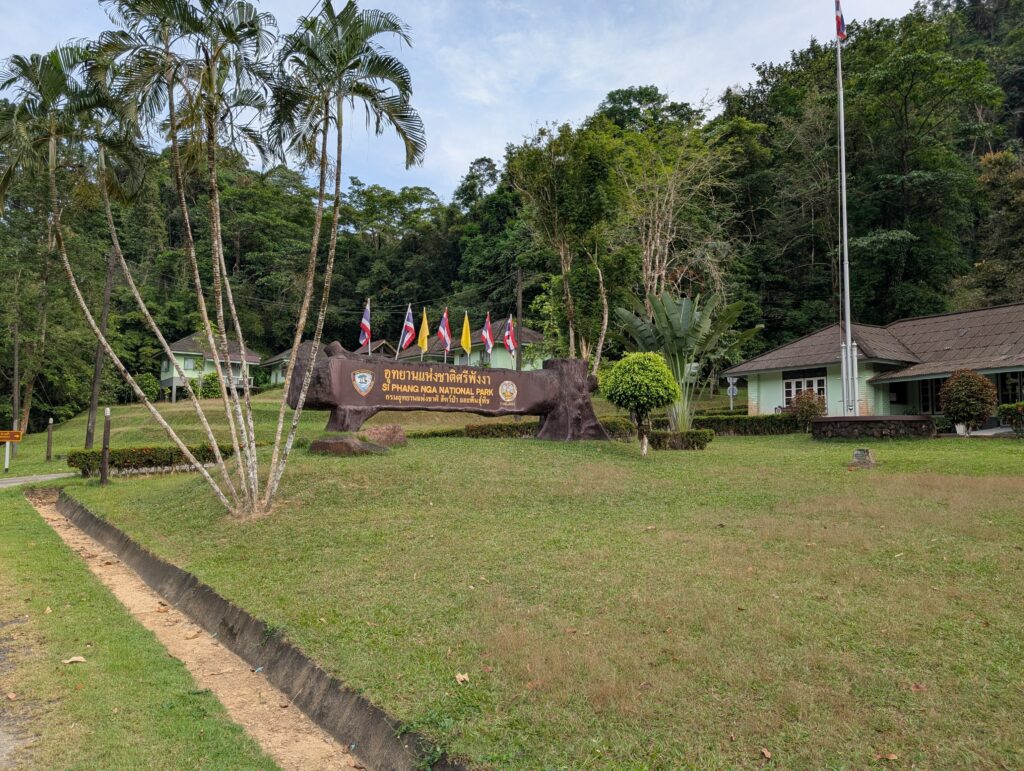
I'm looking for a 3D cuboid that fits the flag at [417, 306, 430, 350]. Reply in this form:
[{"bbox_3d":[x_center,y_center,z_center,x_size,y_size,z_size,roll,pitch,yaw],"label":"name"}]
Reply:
[{"bbox_3d":[-1.977,-1.268,15.937,0.300,1.017,0.170,3,-5,-33],"label":"flag"}]

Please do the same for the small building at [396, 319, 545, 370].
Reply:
[{"bbox_3d":[-3.235,-2.983,57.177,8.000,4.856,9.500,4,-5,-40],"label":"small building"}]

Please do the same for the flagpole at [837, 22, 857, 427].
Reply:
[{"bbox_3d":[11.240,-6.097,24.020,0.240,14.282,0.240,0,-4,0],"label":"flagpole"}]

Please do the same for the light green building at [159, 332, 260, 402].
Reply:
[{"bbox_3d":[-26.922,-1.700,63.221,7.900,6.074,5.300,4,-6,-44],"label":"light green building"}]

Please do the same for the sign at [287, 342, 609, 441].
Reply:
[{"bbox_3d":[-1.100,0.270,16.600,7.900,2.080,1.300,2,-4,-32],"label":"sign"}]

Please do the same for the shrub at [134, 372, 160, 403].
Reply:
[{"bbox_3d":[-30.759,0.169,60.000,2.200,2.500,2.200,0,-4,0],"label":"shrub"}]

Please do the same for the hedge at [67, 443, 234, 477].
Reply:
[{"bbox_3d":[-12.800,2.680,26.000,1.000,0.920,7.400,-1,-4,12],"label":"hedge"}]

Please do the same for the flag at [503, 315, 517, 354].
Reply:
[{"bbox_3d":[-0.058,-1.225,17.236,0.320,1.002,0.170,3,-5,-33],"label":"flag"}]

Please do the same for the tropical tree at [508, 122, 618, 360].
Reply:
[{"bbox_3d":[2.684,-6.781,38.561,5.700,15.421,5.200,0,-4,0],"label":"tropical tree"}]

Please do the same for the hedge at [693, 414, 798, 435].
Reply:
[{"bbox_3d":[8.600,1.460,26.600,0.800,0.740,4.400,4,-5,-44],"label":"hedge"}]

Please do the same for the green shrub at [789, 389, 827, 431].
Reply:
[{"bbox_3d":[10.390,0.879,25.000,1.350,1.550,1.350,0,-4,0],"label":"green shrub"}]

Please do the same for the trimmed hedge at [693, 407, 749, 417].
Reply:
[{"bbox_3d":[10.852,1.354,37.021,3.300,0.573,1.000,1,-4,-9],"label":"trimmed hedge"}]

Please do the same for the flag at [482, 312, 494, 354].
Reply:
[{"bbox_3d":[-0.582,-1.287,17.600,0.300,1.030,0.200,2,-4,-32],"label":"flag"}]

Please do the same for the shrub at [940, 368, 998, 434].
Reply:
[{"bbox_3d":[15.055,0.545,23.500,1.850,2.150,1.850,0,-4,0],"label":"shrub"}]

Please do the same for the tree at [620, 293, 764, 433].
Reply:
[{"bbox_3d":[4.919,-0.583,20.156,3.800,4.272,2.200,0,-4,0],"label":"tree"}]

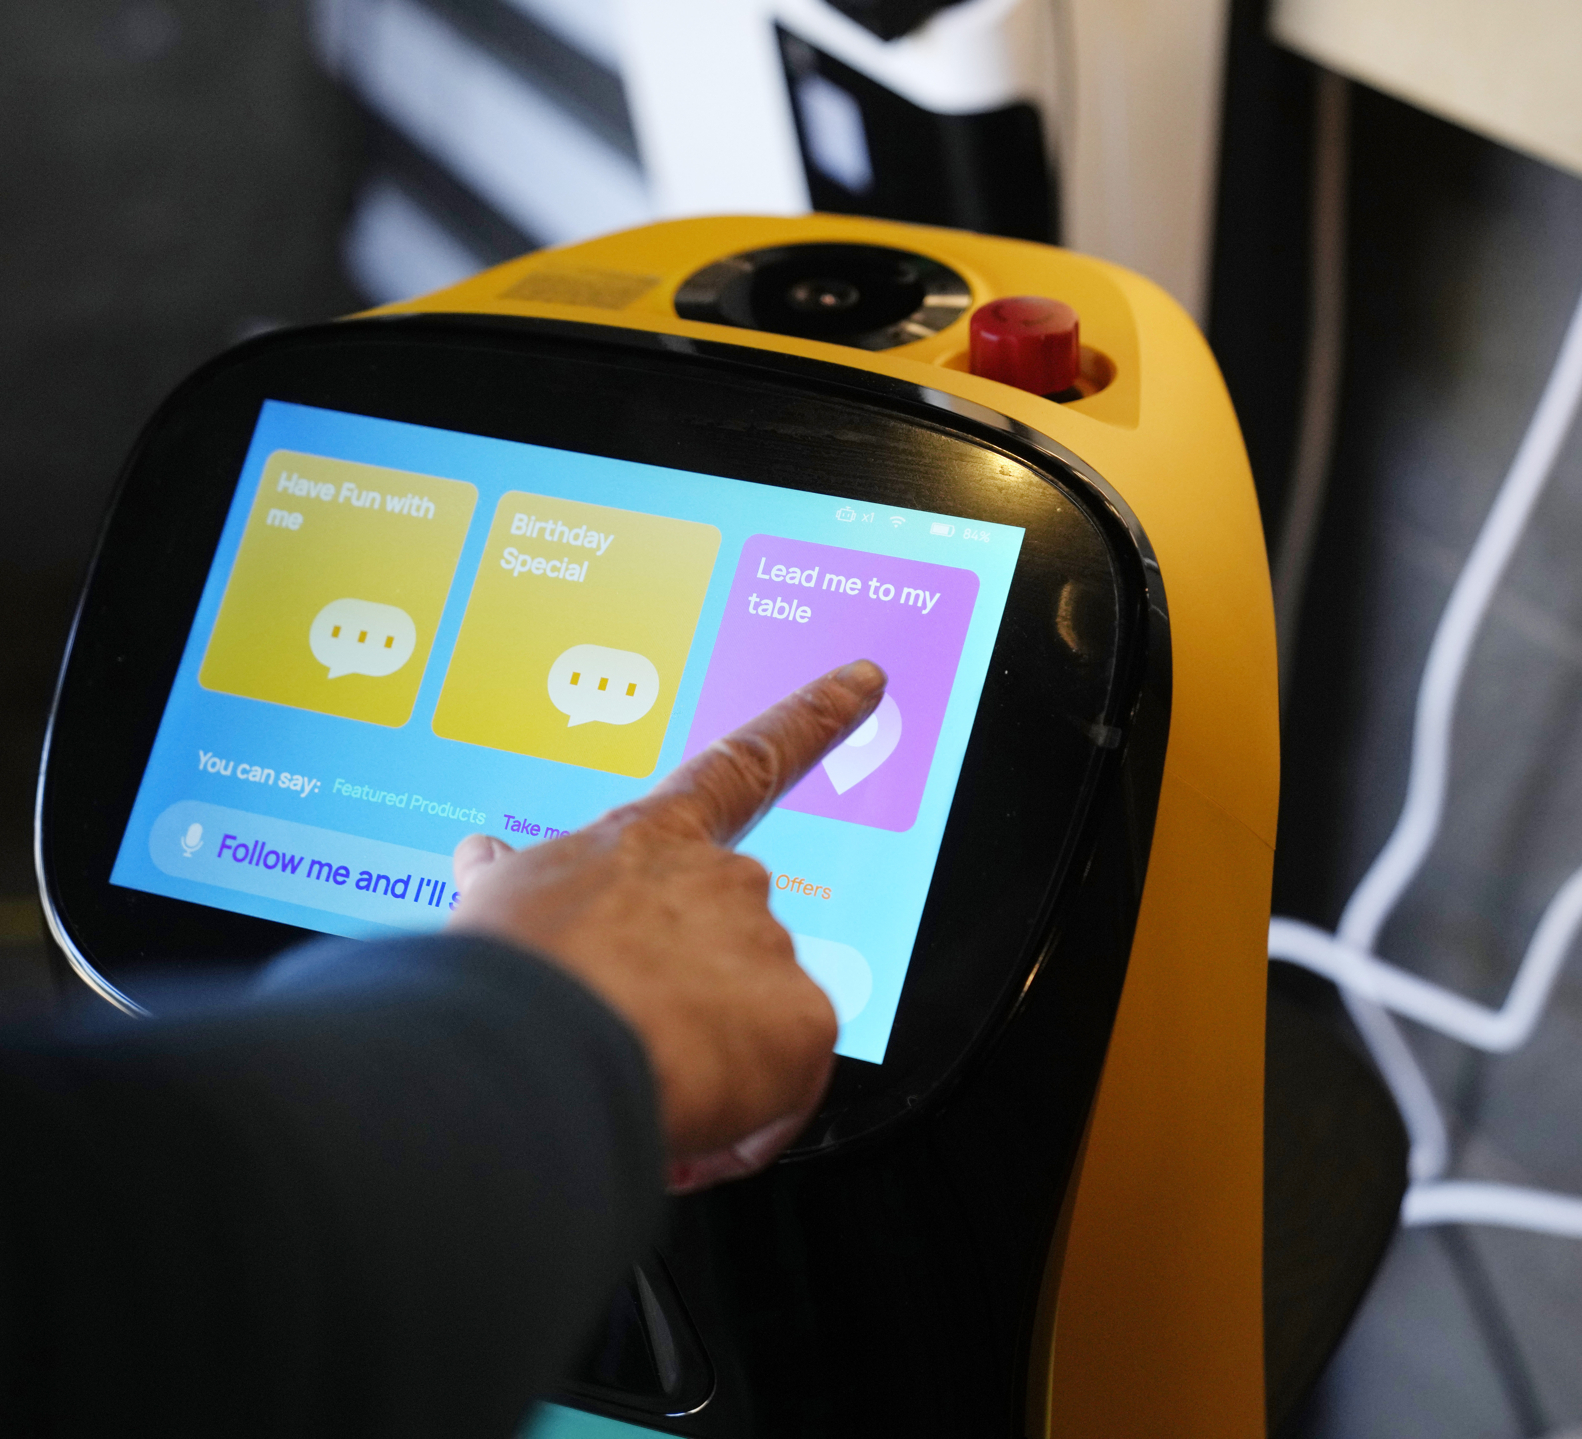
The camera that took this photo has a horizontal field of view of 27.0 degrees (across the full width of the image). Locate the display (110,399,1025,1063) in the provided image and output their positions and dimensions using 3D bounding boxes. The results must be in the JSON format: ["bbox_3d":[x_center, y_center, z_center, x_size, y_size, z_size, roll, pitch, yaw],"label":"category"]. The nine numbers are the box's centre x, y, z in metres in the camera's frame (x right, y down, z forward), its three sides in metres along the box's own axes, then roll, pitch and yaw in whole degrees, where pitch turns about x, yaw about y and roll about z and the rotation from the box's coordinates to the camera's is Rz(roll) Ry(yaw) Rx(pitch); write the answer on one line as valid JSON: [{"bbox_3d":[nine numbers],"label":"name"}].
[{"bbox_3d":[-0.058,-0.001,0.835,0.217,0.136,0.011,11,-12,21],"label":"display"}]

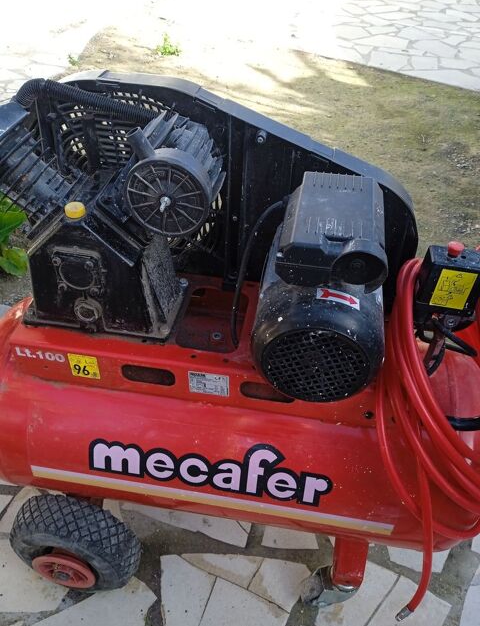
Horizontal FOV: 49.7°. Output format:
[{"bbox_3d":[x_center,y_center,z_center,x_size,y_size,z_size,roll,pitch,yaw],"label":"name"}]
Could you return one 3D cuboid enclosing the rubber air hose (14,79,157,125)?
[{"bbox_3d":[-0.216,-0.305,0.757,0.242,0.061,0.045,7,40,7],"label":"rubber air hose"}]

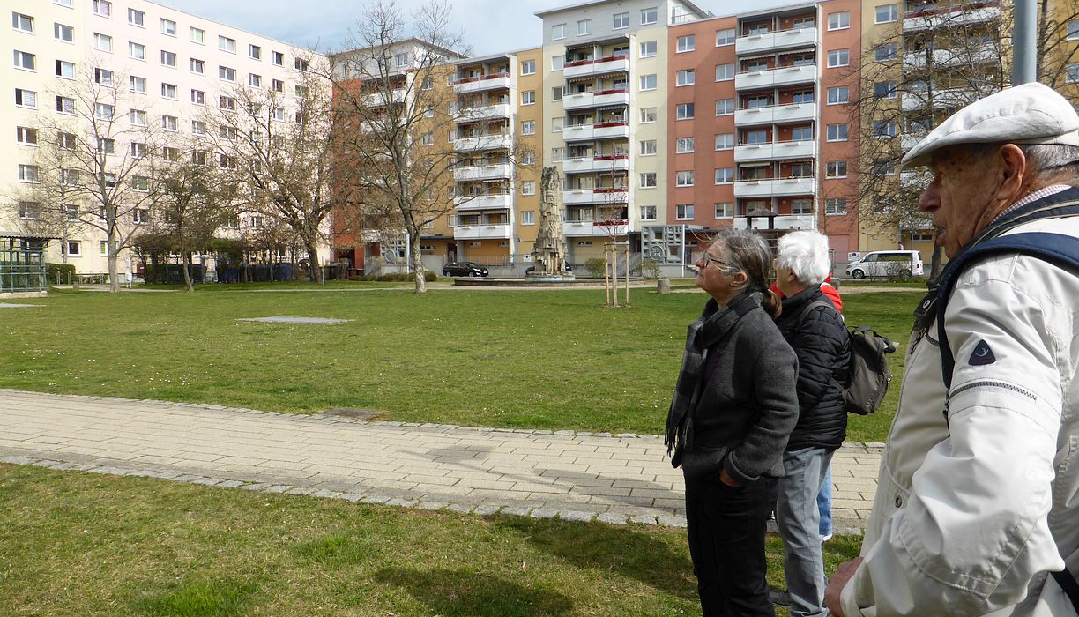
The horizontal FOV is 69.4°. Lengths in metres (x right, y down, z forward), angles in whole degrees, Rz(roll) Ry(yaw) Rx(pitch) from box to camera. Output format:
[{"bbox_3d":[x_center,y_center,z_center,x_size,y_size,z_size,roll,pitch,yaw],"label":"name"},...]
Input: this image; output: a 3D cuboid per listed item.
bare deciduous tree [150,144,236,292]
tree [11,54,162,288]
[{"bbox_3d":[-17.373,-4.501,38.796,4.600,7.290,4.600,0,3,0],"label":"bare deciduous tree"},{"bbox_3d":[-25.648,-7.529,44.148,7.700,13.150,7.700,0,3,0],"label":"tree"}]

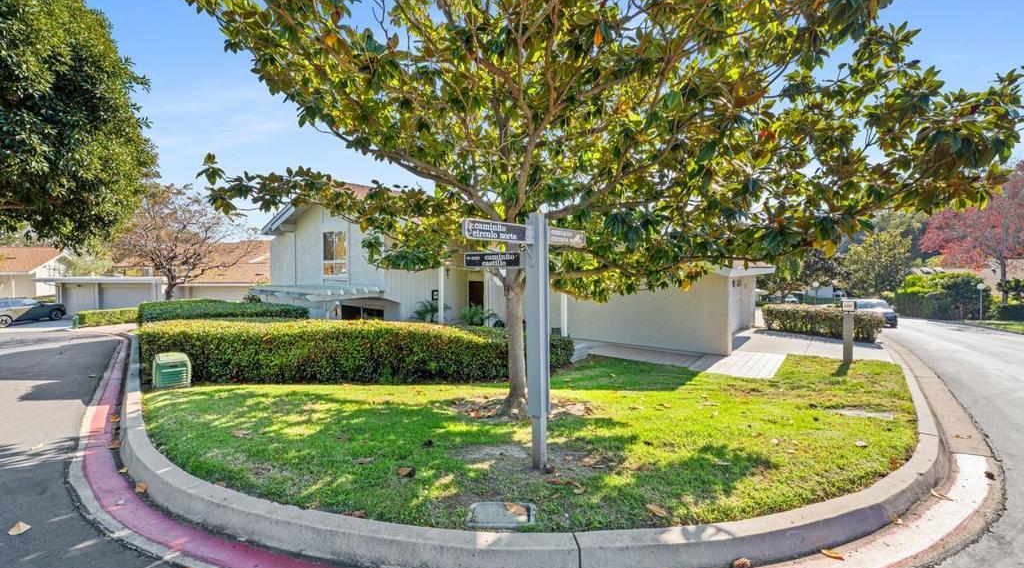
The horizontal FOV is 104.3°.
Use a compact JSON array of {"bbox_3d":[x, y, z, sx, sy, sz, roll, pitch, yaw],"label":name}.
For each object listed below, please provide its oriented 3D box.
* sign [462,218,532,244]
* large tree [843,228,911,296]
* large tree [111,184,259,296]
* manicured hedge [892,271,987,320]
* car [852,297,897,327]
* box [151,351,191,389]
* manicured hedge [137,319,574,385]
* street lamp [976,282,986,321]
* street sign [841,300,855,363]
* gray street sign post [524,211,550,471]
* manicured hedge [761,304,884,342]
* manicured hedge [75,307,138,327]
[{"bbox_3d":[-0.083,-0.458,3.480,0.780,0.165,0.060,-1,1,-44],"label":"sign"},{"bbox_3d":[30.200,-1.300,33.000,4.600,6.500,4.600,1,1,42],"label":"large tree"},{"bbox_3d":[-20.000,-1.700,24.500,7.400,7.900,7.000,-1,1,-39],"label":"large tree"},{"bbox_3d":[28.100,0.760,26.100,2.100,2.800,4.800,0,1,-26],"label":"manicured hedge"},{"bbox_3d":[21.100,1.626,23.545,1.850,1.500,4.600,1,2,36],"label":"car"},{"bbox_3d":[-5.979,1.515,7.025,0.500,0.540,0.470,-1,2,-37],"label":"box"},{"bbox_3d":[-2.800,1.270,7.850,7.900,0.970,1.650,0,1,-3],"label":"manicured hedge"},{"bbox_3d":[27.900,1.100,23.700,0.360,2.300,0.360,-1,1,-41],"label":"street lamp"},{"bbox_3d":[8.019,1.133,9.498,0.240,1.487,0.180,1,2,41],"label":"street sign"},{"bbox_3d":[0.243,0.520,3.640,0.150,2.345,0.140,-1,2,-38],"label":"gray street sign post"},{"bbox_3d":[12.220,1.519,15.990,0.880,1.070,4.000,-1,2,-26],"label":"manicured hedge"},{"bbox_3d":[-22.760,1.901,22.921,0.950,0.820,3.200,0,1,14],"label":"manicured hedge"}]

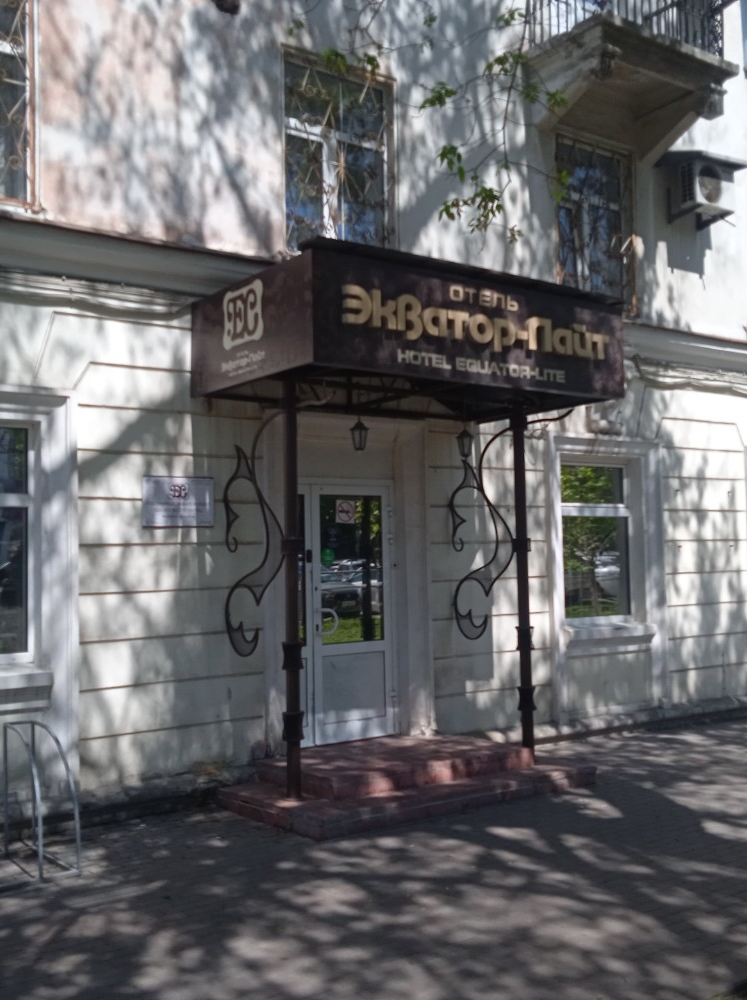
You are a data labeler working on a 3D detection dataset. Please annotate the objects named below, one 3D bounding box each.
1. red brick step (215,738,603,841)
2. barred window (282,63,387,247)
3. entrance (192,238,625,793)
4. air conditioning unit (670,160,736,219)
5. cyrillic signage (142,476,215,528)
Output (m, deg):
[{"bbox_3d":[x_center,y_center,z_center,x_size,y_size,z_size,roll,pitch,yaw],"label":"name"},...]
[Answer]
[{"bbox_3d":[0.205,2.108,8.252,2.601,0.230,1.706,1,-5,-35],"label":"red brick step"},{"bbox_3d":[-0.281,-2.905,9.468,1.174,1.790,0.130,1,-5,-35],"label":"barred window"},{"bbox_3d":[0.314,0.243,8.565,2.968,3.741,1.890,1,-5,-35],"label":"entrance"},{"bbox_3d":[3.660,-3.430,11.856,0.658,0.501,0.214,1,-5,-35],"label":"air conditioning unit"},{"bbox_3d":[-1.490,0.015,8.301,0.585,0.381,0.019,1,-5,-35],"label":"cyrillic signage"}]

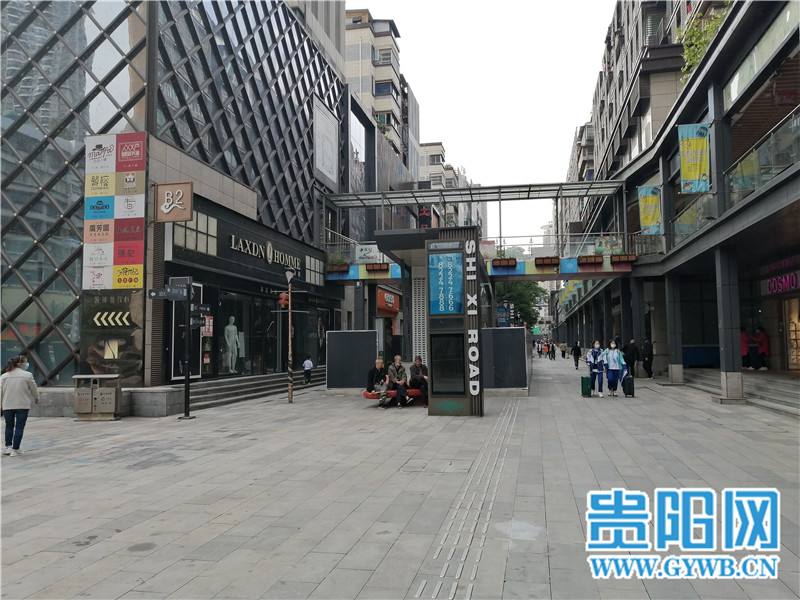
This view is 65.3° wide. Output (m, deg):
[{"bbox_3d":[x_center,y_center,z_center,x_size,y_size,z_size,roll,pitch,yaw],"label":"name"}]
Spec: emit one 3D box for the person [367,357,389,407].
[{"bbox_3d":[-0.570,2.136,16.169,0.470,1.210,0.680,1,-4,-24],"label":"person"}]

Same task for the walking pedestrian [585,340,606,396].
[{"bbox_3d":[5.902,2.060,18.816,0.520,1.610,0.420,-1,-4,7],"label":"walking pedestrian"}]

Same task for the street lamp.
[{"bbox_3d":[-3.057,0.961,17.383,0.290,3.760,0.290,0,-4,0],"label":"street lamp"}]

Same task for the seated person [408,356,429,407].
[{"bbox_3d":[0.490,2.093,16.090,0.520,1.260,0.750,0,-4,-11],"label":"seated person"}]

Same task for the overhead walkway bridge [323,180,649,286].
[{"bbox_3d":[3.136,-2.503,24.964,11.900,3.400,2.800,-1,-4,12],"label":"overhead walkway bridge"}]

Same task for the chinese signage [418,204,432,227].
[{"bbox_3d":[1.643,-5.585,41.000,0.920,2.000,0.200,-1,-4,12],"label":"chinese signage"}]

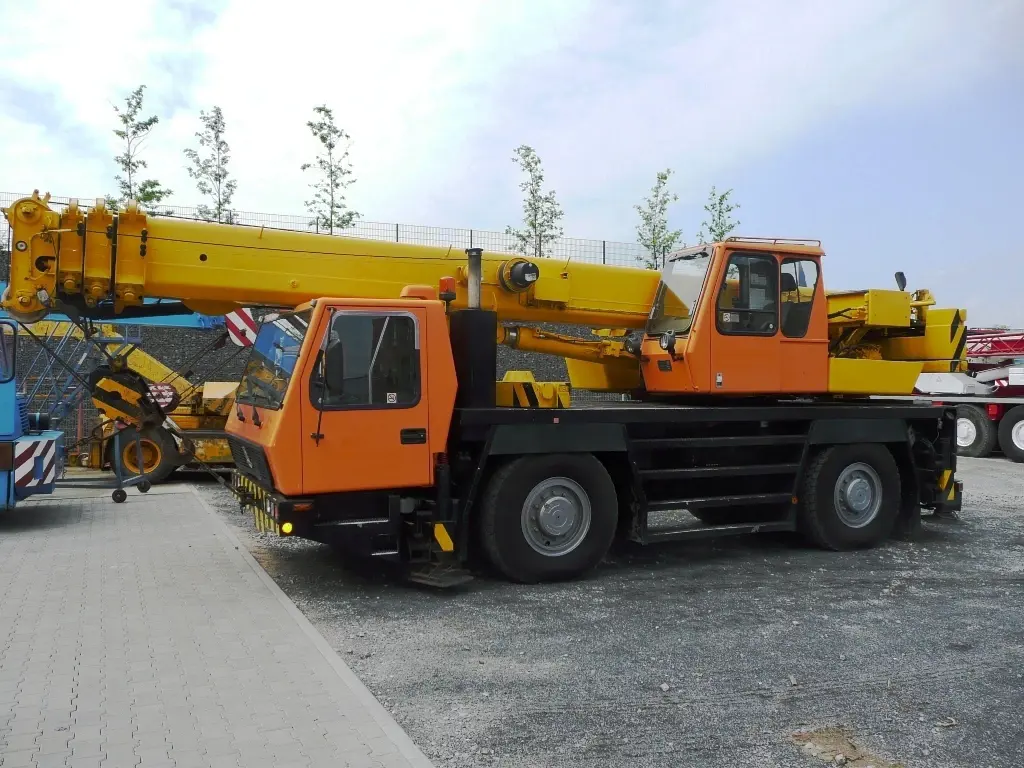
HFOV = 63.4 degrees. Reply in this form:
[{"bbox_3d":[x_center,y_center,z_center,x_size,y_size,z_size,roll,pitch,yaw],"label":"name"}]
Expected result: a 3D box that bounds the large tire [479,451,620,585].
[{"bbox_3d":[0.330,1.170,7.524,1.280,1.250,0.360,1,0,-27],"label":"large tire"}]

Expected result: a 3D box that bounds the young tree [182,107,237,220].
[{"bbox_3d":[-9.272,-5.992,25.388,1.655,5.027,1.655,0,0,-20],"label":"young tree"}]

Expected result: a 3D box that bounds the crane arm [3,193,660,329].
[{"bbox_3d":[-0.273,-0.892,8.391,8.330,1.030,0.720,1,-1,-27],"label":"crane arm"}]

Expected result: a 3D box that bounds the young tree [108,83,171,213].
[{"bbox_3d":[-11.082,-6.190,24.577,1.899,5.392,1.899,0,0,-24],"label":"young tree"}]

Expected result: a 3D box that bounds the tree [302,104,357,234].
[{"bbox_3d":[-5.924,-6.261,26.888,1.883,5.623,1.883,0,0,-12],"label":"tree"}]

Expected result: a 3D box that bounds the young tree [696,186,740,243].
[{"bbox_3d":[8.292,-5.629,33.259,1.927,4.603,1.927,0,0,14],"label":"young tree"}]

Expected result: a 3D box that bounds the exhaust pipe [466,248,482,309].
[{"bbox_3d":[-0.332,-0.933,7.327,0.140,0.530,0.140,0,0,0],"label":"exhaust pipe"}]

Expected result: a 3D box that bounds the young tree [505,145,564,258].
[{"bbox_3d":[0.812,-6.020,29.907,2.166,5.256,2.166,0,0,2],"label":"young tree"}]

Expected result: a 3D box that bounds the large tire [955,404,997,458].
[{"bbox_3d":[11.770,1.208,21.278,0.370,1.340,1.340,0,0,-25],"label":"large tire"}]

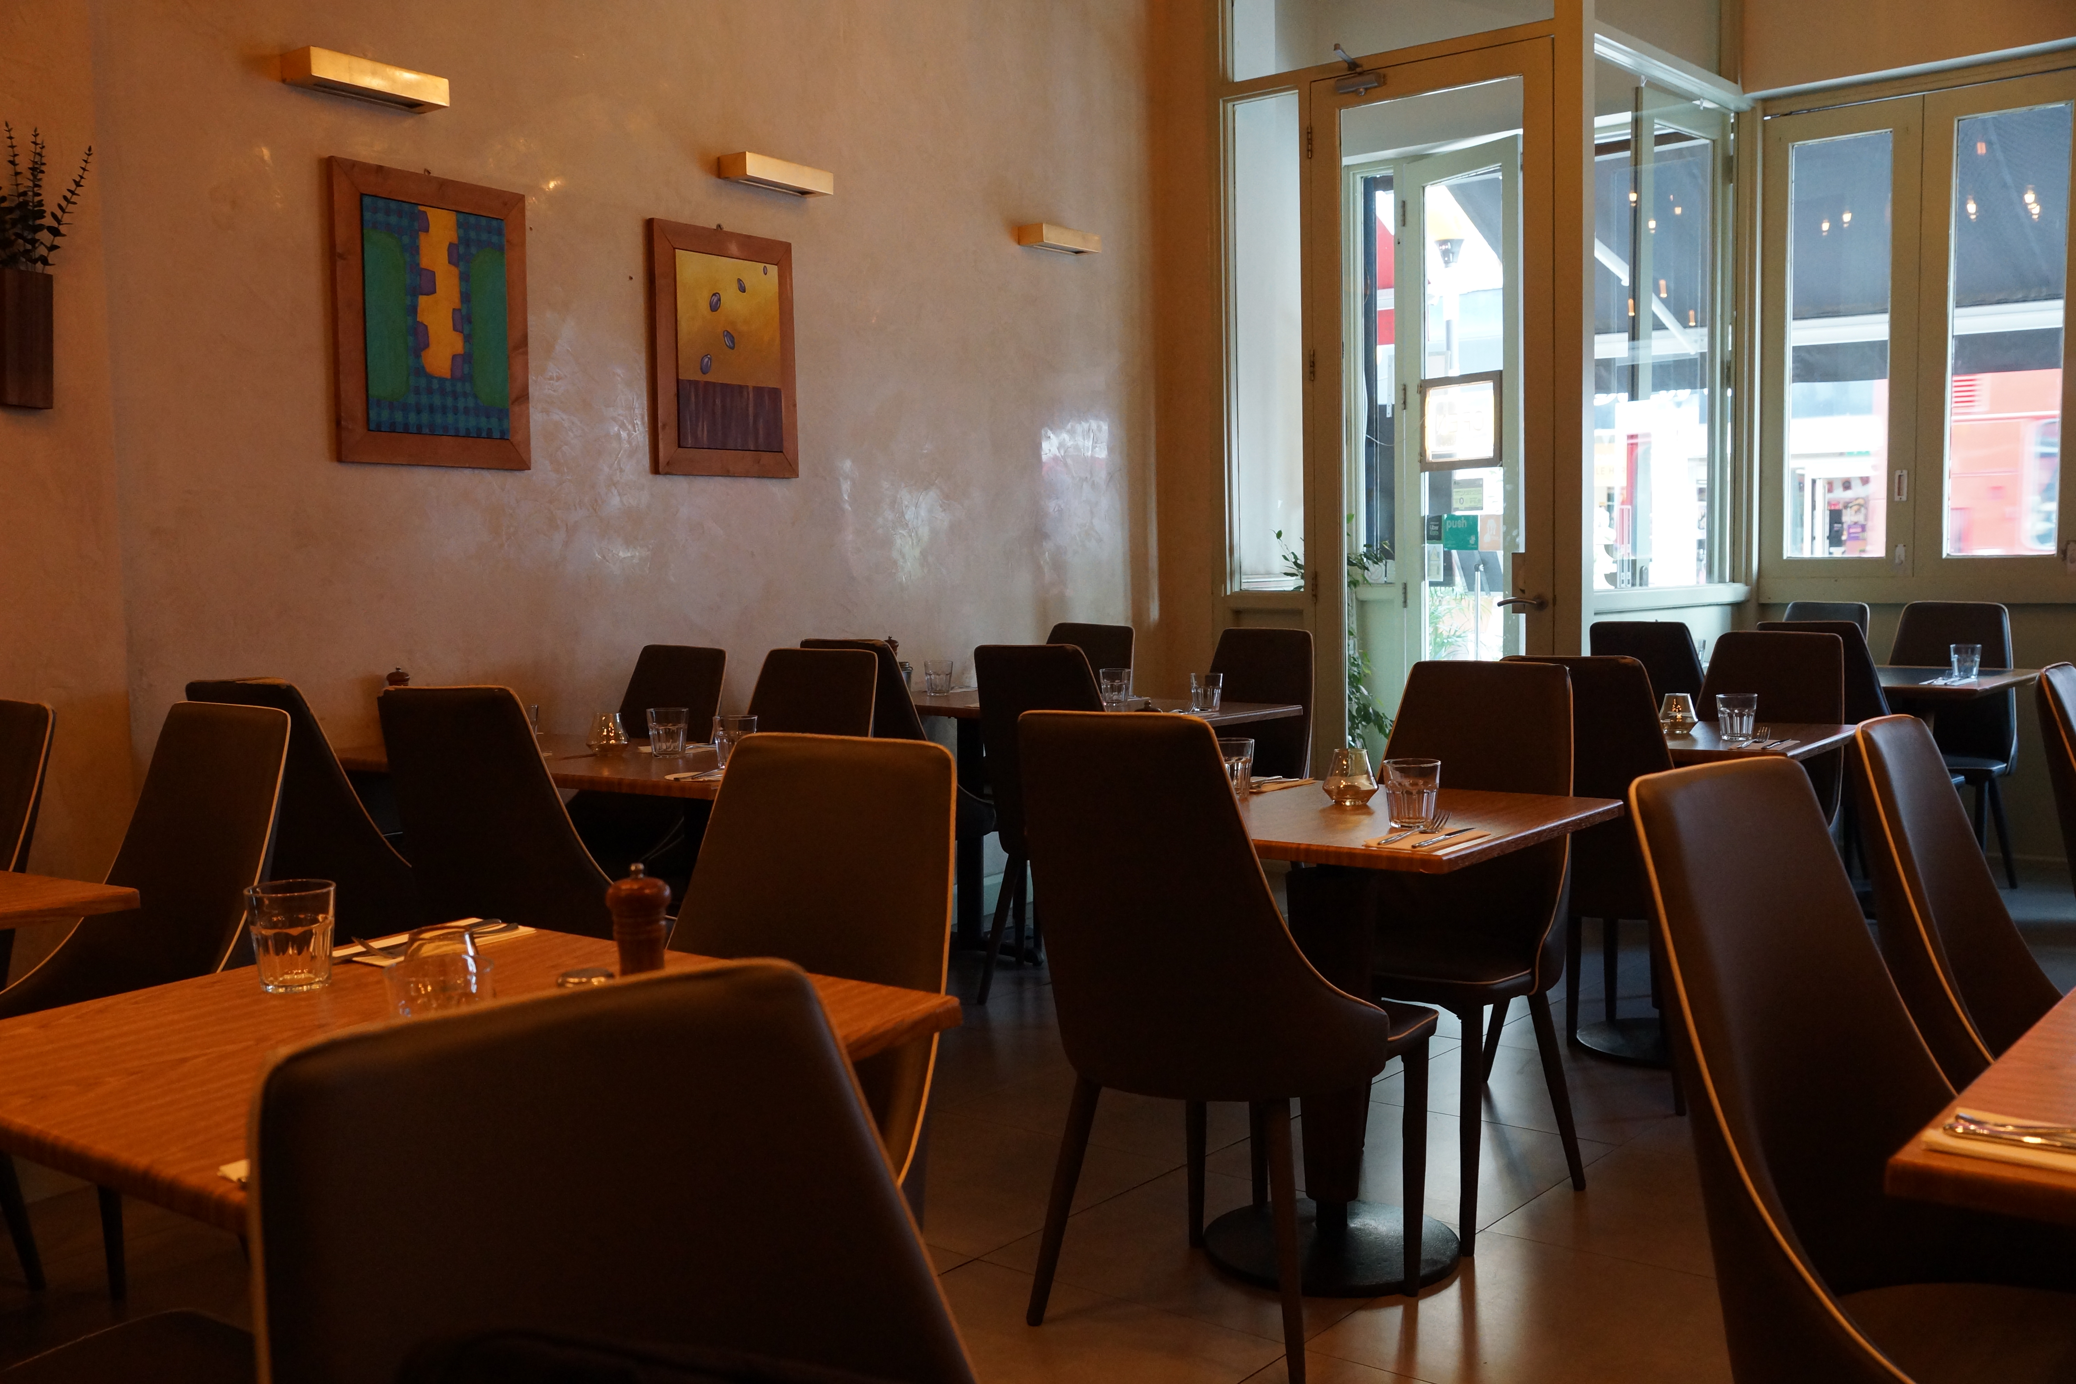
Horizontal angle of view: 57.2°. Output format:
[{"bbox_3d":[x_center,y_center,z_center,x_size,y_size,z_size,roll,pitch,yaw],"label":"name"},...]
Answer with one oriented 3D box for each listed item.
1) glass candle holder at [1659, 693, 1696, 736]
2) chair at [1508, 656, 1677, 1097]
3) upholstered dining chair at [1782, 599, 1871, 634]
[{"bbox_3d":[1.494,0.046,4.440,0.095,0.097,0.095,2,5,36],"label":"glass candle holder"},{"bbox_3d":[1.305,0.392,4.278,0.490,0.965,0.585,2,5,39],"label":"chair"},{"bbox_3d":[2.643,0.168,6.675,0.575,0.942,0.490,-4,5,-38],"label":"upholstered dining chair"}]

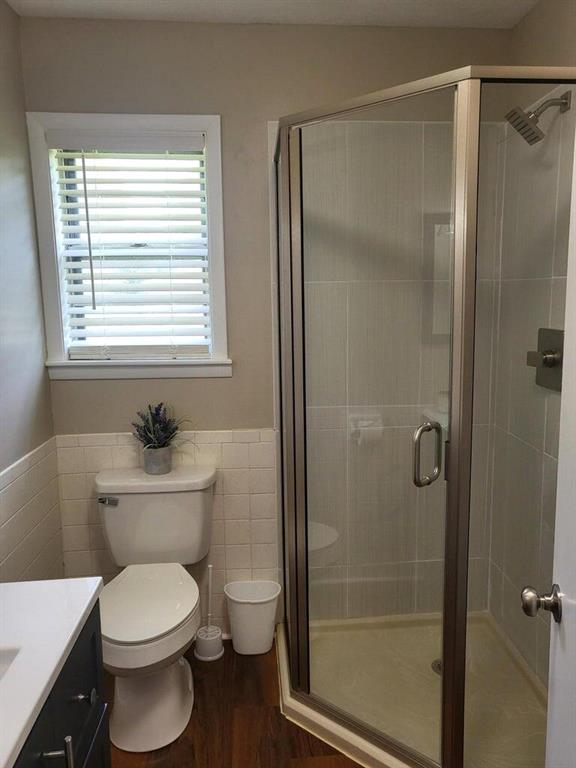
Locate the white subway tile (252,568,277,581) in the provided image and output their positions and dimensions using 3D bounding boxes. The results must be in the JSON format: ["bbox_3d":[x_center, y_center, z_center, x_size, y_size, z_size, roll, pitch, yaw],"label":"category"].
[{"bbox_3d":[-0.095,0.826,2.434,0.108,0.107,0.009,-1,9,-4],"label":"white subway tile"}]

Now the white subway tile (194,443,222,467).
[{"bbox_3d":[-0.319,0.294,2.337,0.108,0.107,0.009,-1,9,-4],"label":"white subway tile"}]

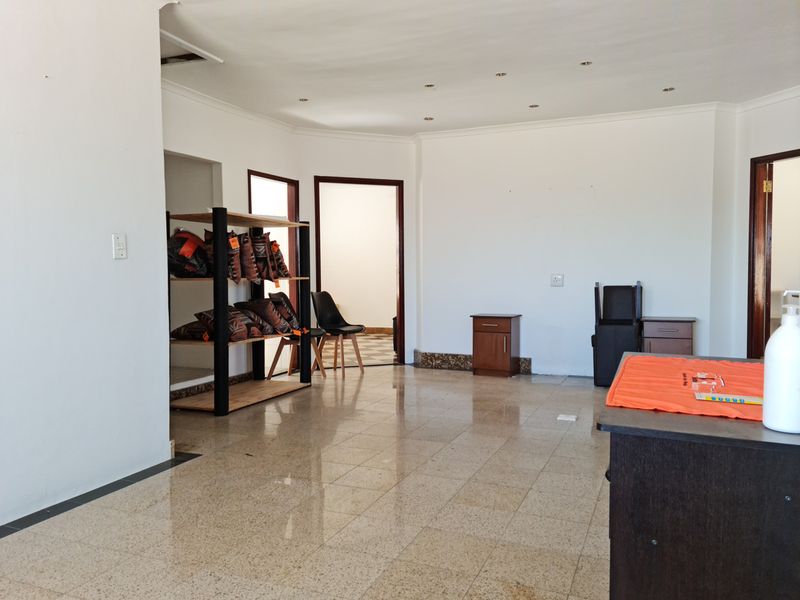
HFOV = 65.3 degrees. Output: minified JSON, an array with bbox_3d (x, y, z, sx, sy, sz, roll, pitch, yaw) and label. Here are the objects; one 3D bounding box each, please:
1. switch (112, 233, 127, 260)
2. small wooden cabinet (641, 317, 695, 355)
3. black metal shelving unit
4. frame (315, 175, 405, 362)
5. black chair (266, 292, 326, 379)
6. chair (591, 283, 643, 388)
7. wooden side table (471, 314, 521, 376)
[{"bbox_3d":[-1.394,-0.267,3.115,0.012,0.122,0.075,1,3,23],"label":"switch"},{"bbox_3d":[2.423,0.483,5.633,0.430,0.585,0.360,1,3,23],"label":"small wooden cabinet"},{"bbox_3d":[-1.325,0.057,5.233,0.640,1.500,1.320,1,3,19],"label":"black metal shelving unit"},{"bbox_3d":[-0.439,-0.290,6.837,0.990,2.040,0.130,-1,3,-22],"label":"frame"},{"bbox_3d":[-1.011,0.345,6.233,0.500,0.830,0.460,1,3,23],"label":"black chair"},{"bbox_3d":[2.010,0.303,5.744,0.420,0.940,0.500,1,3,23],"label":"chair"},{"bbox_3d":[0.959,0.457,6.268,0.420,0.590,0.360,1,3,23],"label":"wooden side table"}]

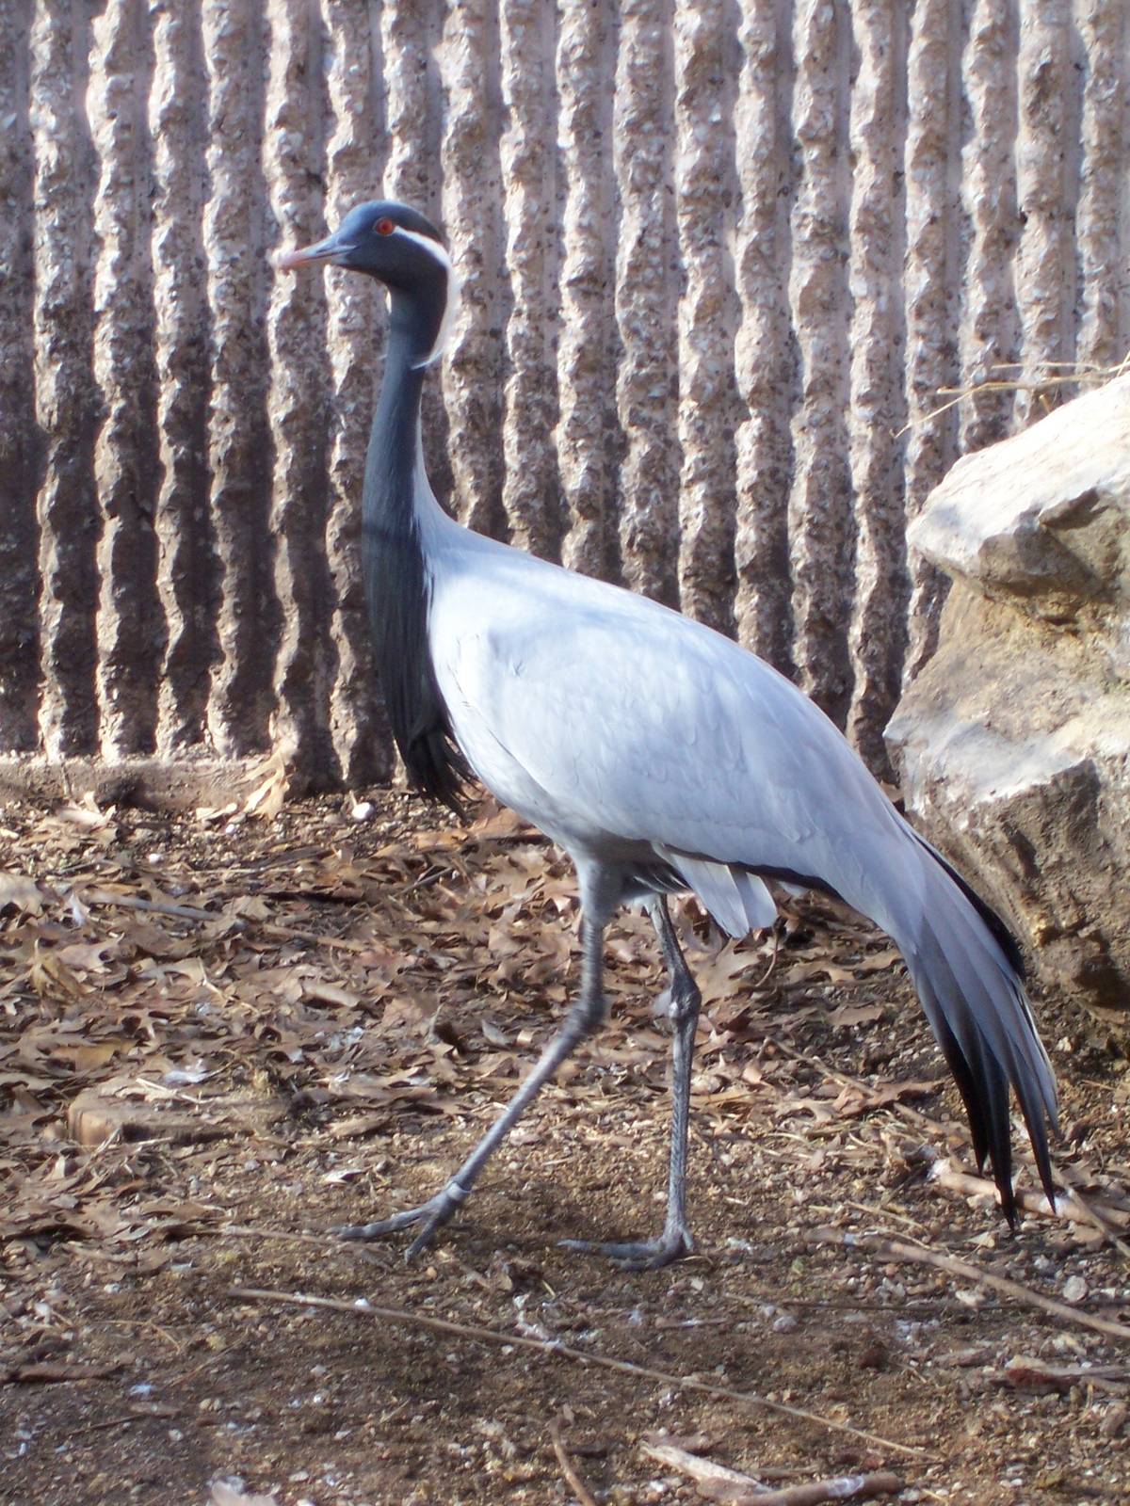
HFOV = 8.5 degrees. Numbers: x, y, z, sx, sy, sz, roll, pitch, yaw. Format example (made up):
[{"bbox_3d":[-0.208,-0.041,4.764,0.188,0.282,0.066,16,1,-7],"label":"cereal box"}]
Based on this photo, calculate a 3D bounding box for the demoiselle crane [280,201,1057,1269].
[{"bbox_3d":[0.085,-0.016,5.993,0.625,0.833,0.210,2,10,13],"label":"demoiselle crane"}]

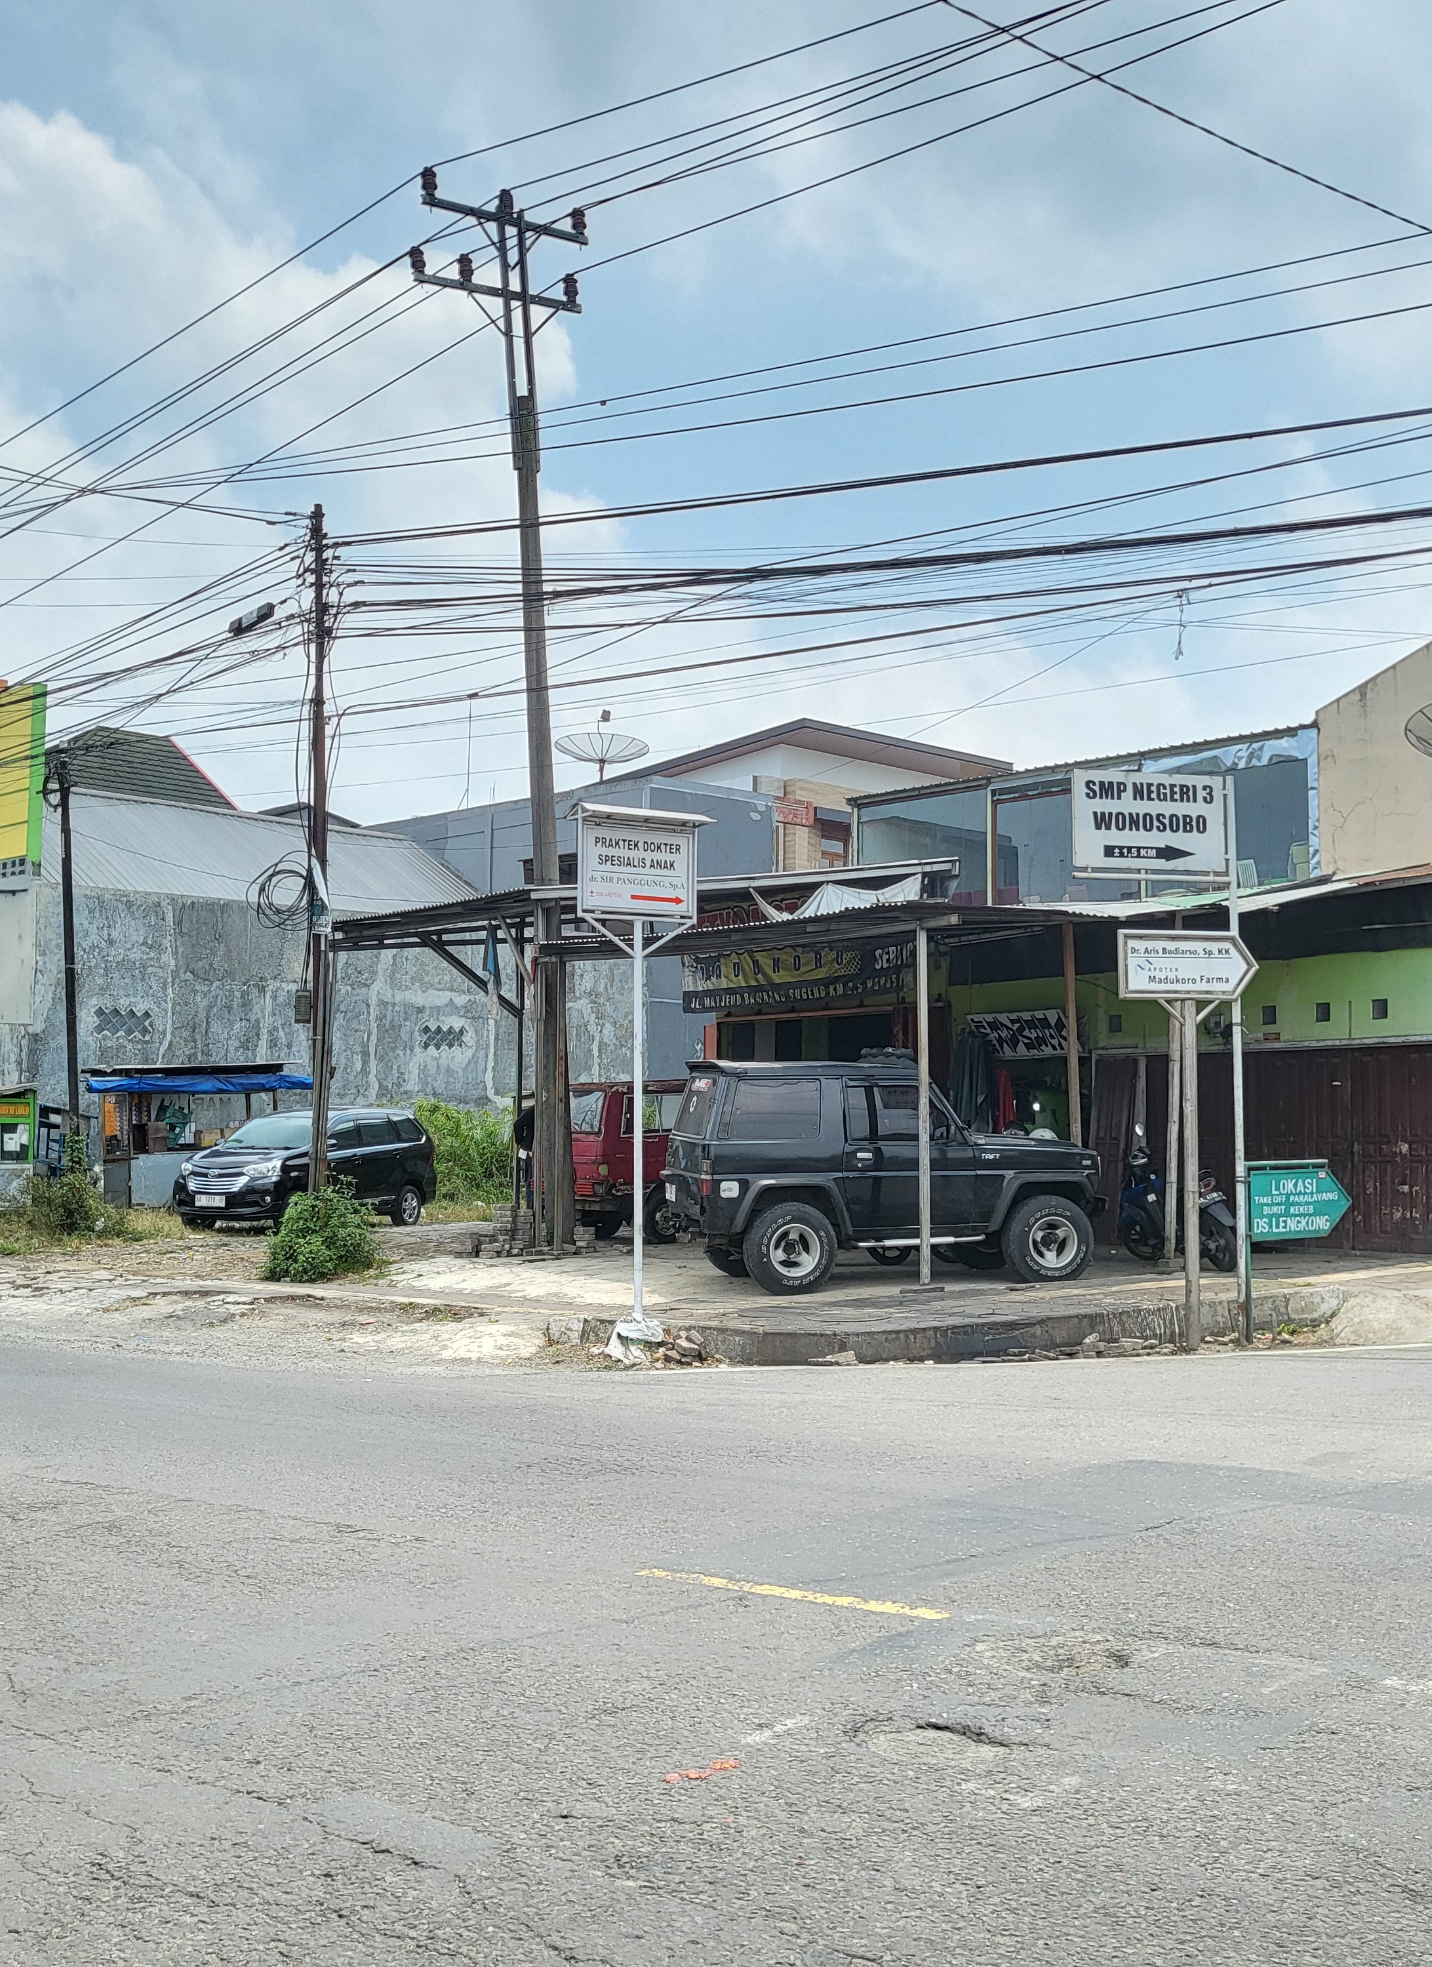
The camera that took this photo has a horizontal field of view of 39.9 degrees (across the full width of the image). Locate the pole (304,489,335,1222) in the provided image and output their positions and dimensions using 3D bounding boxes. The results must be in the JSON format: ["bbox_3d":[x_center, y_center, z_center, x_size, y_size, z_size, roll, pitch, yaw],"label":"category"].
[{"bbox_3d":[-3.908,-0.979,19.318,0.300,7.576,0.300,-1,-4,11],"label":"pole"}]

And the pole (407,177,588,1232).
[{"bbox_3d":[-1.979,-2.999,21.267,2.050,11.704,0.400,0,-5,-35],"label":"pole"}]

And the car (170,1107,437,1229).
[{"bbox_3d":[-5.655,2.562,27.596,1.660,1.690,4.140,-2,-5,25],"label":"car"}]

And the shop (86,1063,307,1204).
[{"bbox_3d":[-8.433,2.455,32.205,3.200,2.350,2.100,3,-5,-30],"label":"shop"}]

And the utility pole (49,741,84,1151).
[{"bbox_3d":[-8.367,0.120,25.554,0.240,6.353,0.240,-4,-4,11],"label":"utility pole"}]

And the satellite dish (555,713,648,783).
[{"bbox_3d":[-2.860,-5.824,49.539,2.330,1.927,2.330,0,-4,0],"label":"satellite dish"}]

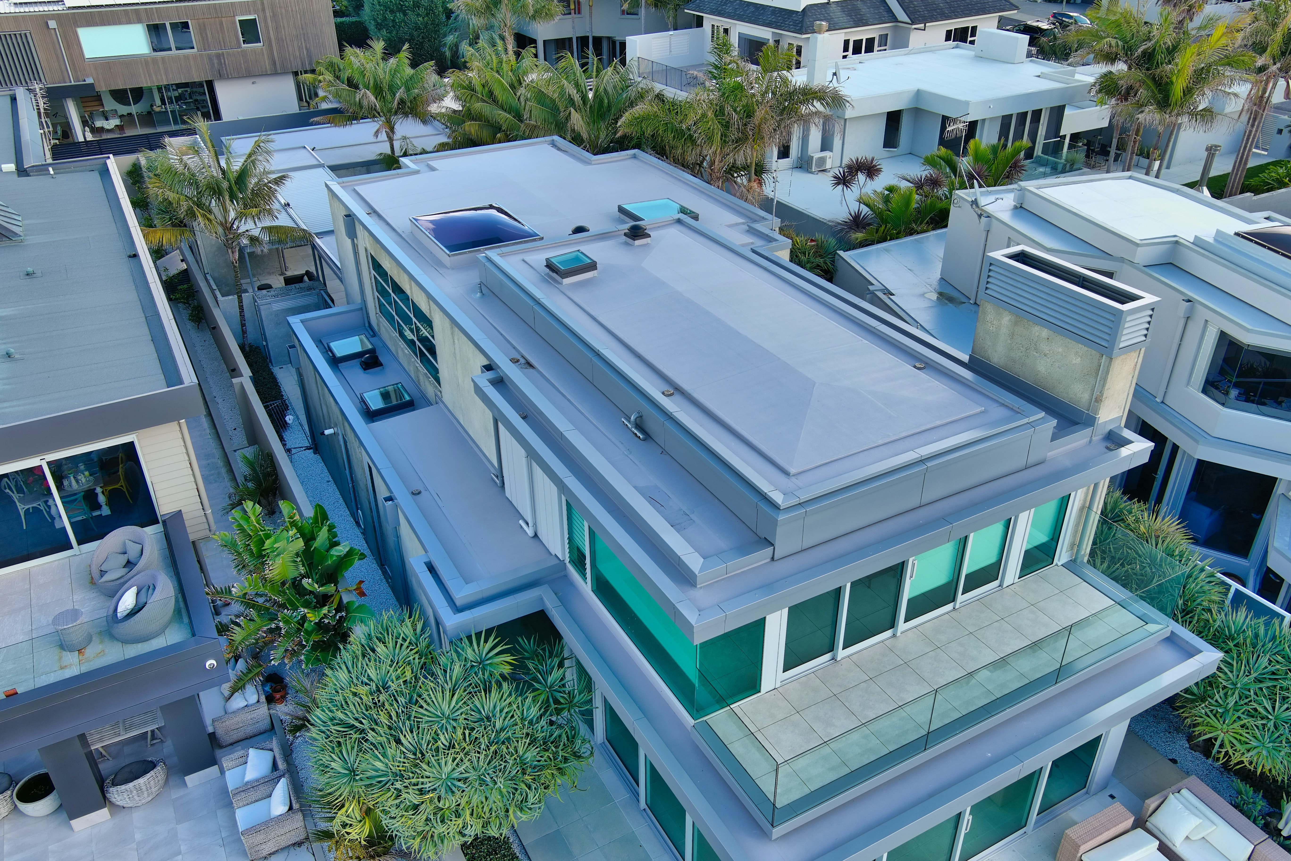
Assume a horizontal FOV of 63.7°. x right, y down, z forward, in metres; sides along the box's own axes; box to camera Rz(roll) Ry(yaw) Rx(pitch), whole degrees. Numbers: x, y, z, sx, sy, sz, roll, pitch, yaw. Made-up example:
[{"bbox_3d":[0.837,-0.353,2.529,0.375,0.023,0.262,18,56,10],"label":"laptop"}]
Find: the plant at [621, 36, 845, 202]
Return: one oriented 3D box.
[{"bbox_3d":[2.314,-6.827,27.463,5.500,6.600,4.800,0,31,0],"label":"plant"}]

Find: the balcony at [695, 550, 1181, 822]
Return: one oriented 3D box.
[{"bbox_3d":[3.974,2.839,13.565,6.800,1.150,1.780,-16,34,-25],"label":"balcony"}]

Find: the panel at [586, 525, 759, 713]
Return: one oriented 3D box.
[{"bbox_3d":[0.331,2.071,13.875,0.960,1.900,2.950,-16,34,-25],"label":"panel"}]

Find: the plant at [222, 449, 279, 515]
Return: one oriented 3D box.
[{"bbox_3d":[-8.668,1.238,22.875,1.250,1.500,1.300,-16,35,-24],"label":"plant"}]

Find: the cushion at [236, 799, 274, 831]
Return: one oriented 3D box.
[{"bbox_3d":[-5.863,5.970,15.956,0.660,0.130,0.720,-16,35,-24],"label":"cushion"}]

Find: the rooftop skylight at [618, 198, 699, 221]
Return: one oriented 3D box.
[{"bbox_3d":[0.303,-4.536,22.111,1.220,0.310,1.280,-16,34,-25],"label":"rooftop skylight"}]

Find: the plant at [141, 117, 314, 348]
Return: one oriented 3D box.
[{"bbox_3d":[-11.064,-5.069,28.006,4.300,6.150,4.300,-1,31,0],"label":"plant"}]

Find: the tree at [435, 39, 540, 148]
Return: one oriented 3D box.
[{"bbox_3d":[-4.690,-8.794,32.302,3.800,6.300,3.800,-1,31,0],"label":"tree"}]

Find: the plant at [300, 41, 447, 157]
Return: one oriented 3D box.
[{"bbox_3d":[-8.037,-8.504,31.880,4.200,6.500,4.200,-1,31,0],"label":"plant"}]

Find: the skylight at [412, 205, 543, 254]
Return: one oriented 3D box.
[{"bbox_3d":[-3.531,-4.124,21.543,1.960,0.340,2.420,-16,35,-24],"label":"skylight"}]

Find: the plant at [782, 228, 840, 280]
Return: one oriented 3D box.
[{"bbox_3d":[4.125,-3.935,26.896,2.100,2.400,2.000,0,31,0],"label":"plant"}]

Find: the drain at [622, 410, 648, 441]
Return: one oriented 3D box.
[{"bbox_3d":[-0.143,-0.128,14.785,0.180,0.290,0.660,-16,34,-25],"label":"drain"}]

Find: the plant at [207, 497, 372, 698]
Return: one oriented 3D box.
[{"bbox_3d":[-6.384,2.814,18.697,2.750,3.100,3.100,-16,35,-24],"label":"plant"}]

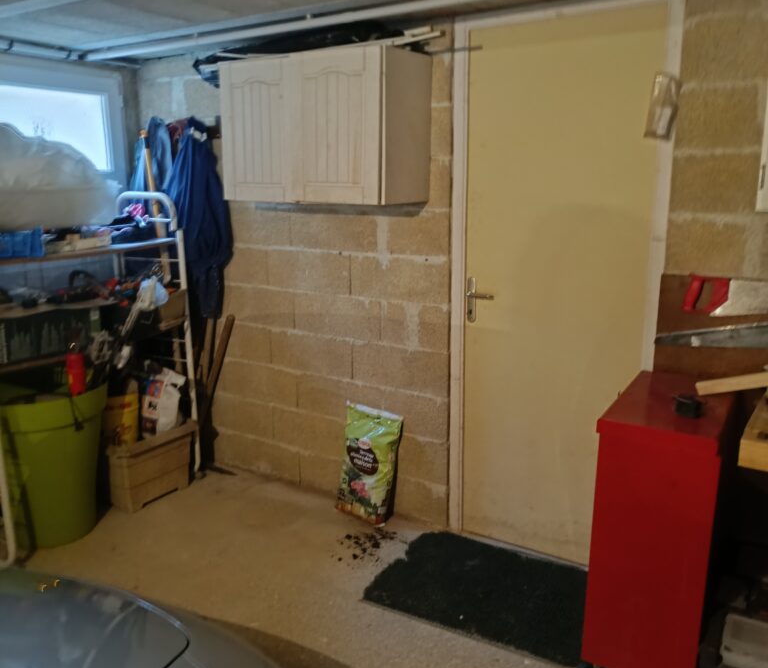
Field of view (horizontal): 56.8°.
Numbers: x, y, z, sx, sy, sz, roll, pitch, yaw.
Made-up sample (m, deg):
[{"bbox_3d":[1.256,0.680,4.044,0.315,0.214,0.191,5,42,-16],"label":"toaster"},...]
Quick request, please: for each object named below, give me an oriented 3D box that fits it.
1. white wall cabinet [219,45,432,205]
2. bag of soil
[{"bbox_3d":[-0.245,-0.823,2.898,0.805,0.553,0.340,8,16,32],"label":"white wall cabinet"},{"bbox_3d":[-0.066,0.597,3.256,0.295,0.500,0.120,8,12,32],"label":"bag of soil"}]

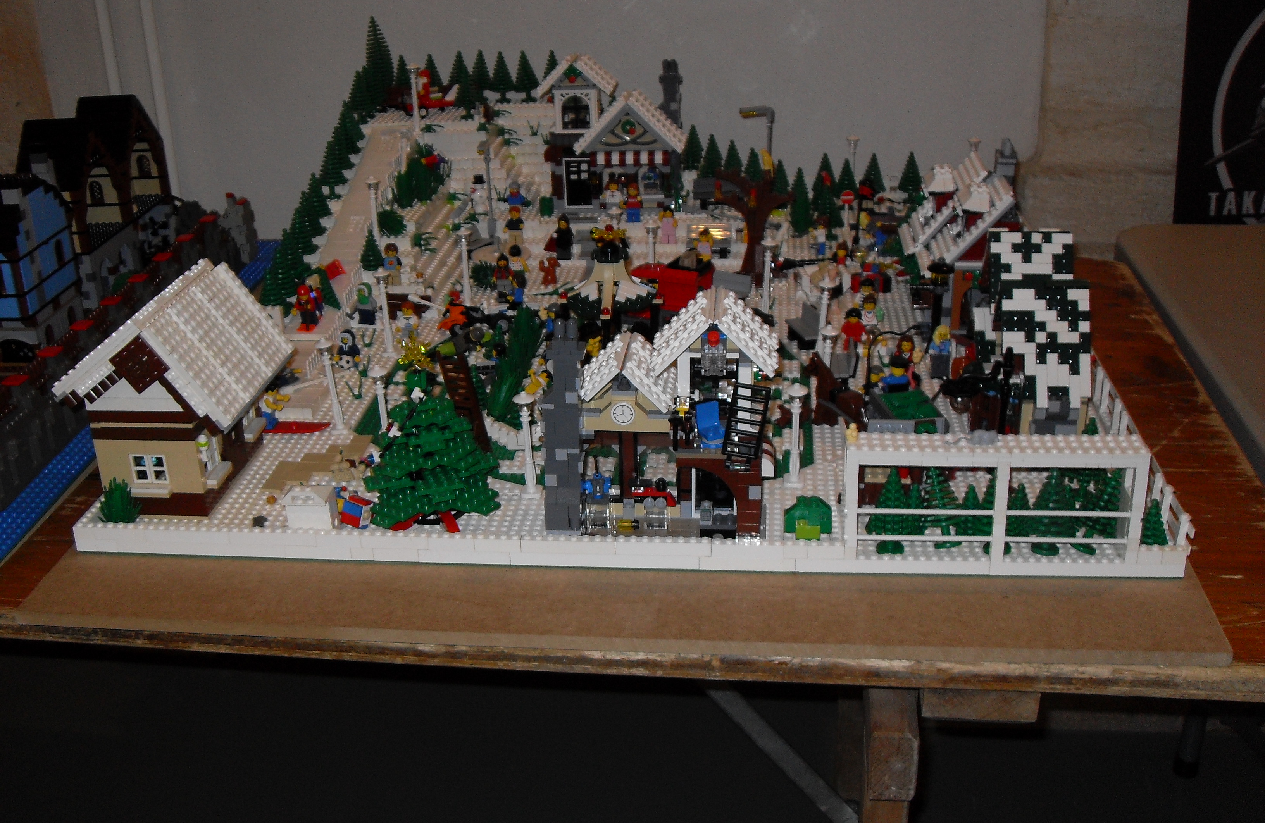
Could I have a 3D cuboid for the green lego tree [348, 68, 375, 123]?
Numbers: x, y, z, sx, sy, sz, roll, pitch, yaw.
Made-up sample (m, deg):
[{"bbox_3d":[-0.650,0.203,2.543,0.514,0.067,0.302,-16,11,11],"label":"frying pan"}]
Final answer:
[{"bbox_3d":[-0.320,-0.372,1.594,0.033,0.064,0.033,1,23,6],"label":"green lego tree"}]

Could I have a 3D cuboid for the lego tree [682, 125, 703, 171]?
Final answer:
[{"bbox_3d":[0.074,-0.326,1.675,0.030,0.062,0.030,1,24,6],"label":"lego tree"}]

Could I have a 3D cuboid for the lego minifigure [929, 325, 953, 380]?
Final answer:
[{"bbox_3d":[0.263,-0.051,1.153,0.021,0.045,0.017,1,24,6],"label":"lego minifigure"}]

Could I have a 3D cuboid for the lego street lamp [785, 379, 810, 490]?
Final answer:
[{"bbox_3d":[0.116,0.015,0.961,0.016,0.079,0.016,1,24,6],"label":"lego street lamp"}]

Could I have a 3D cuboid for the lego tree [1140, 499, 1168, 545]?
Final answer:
[{"bbox_3d":[0.337,0.073,0.875,0.020,0.037,0.020,1,24,6],"label":"lego tree"}]

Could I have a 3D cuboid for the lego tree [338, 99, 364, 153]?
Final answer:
[{"bbox_3d":[-0.319,-0.322,1.525,0.030,0.064,0.030,1,23,6],"label":"lego tree"}]

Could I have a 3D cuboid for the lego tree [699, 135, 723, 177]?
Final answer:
[{"bbox_3d":[0.097,-0.310,1.660,0.030,0.062,0.030,1,24,6],"label":"lego tree"}]

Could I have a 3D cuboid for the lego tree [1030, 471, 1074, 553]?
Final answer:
[{"bbox_3d":[0.272,0.063,0.878,0.030,0.062,0.030,1,24,6],"label":"lego tree"}]

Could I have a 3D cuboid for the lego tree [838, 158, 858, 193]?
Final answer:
[{"bbox_3d":[0.261,-0.276,1.642,0.030,0.062,0.030,1,24,6],"label":"lego tree"}]

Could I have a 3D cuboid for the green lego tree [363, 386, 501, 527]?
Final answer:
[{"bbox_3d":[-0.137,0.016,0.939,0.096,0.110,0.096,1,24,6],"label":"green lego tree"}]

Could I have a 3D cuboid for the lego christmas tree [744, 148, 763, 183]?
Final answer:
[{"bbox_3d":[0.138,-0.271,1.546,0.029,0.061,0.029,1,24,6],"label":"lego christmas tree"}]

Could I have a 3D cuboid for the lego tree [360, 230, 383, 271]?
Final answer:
[{"bbox_3d":[-0.250,-0.154,1.292,0.021,0.038,0.021,1,24,6],"label":"lego tree"}]

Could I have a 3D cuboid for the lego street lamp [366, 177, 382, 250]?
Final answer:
[{"bbox_3d":[-0.272,-0.210,1.430,0.016,0.079,0.016,1,24,6],"label":"lego street lamp"}]

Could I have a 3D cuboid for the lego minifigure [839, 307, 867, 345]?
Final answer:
[{"bbox_3d":[0.196,-0.072,1.197,0.024,0.041,0.014,1,24,6],"label":"lego minifigure"}]

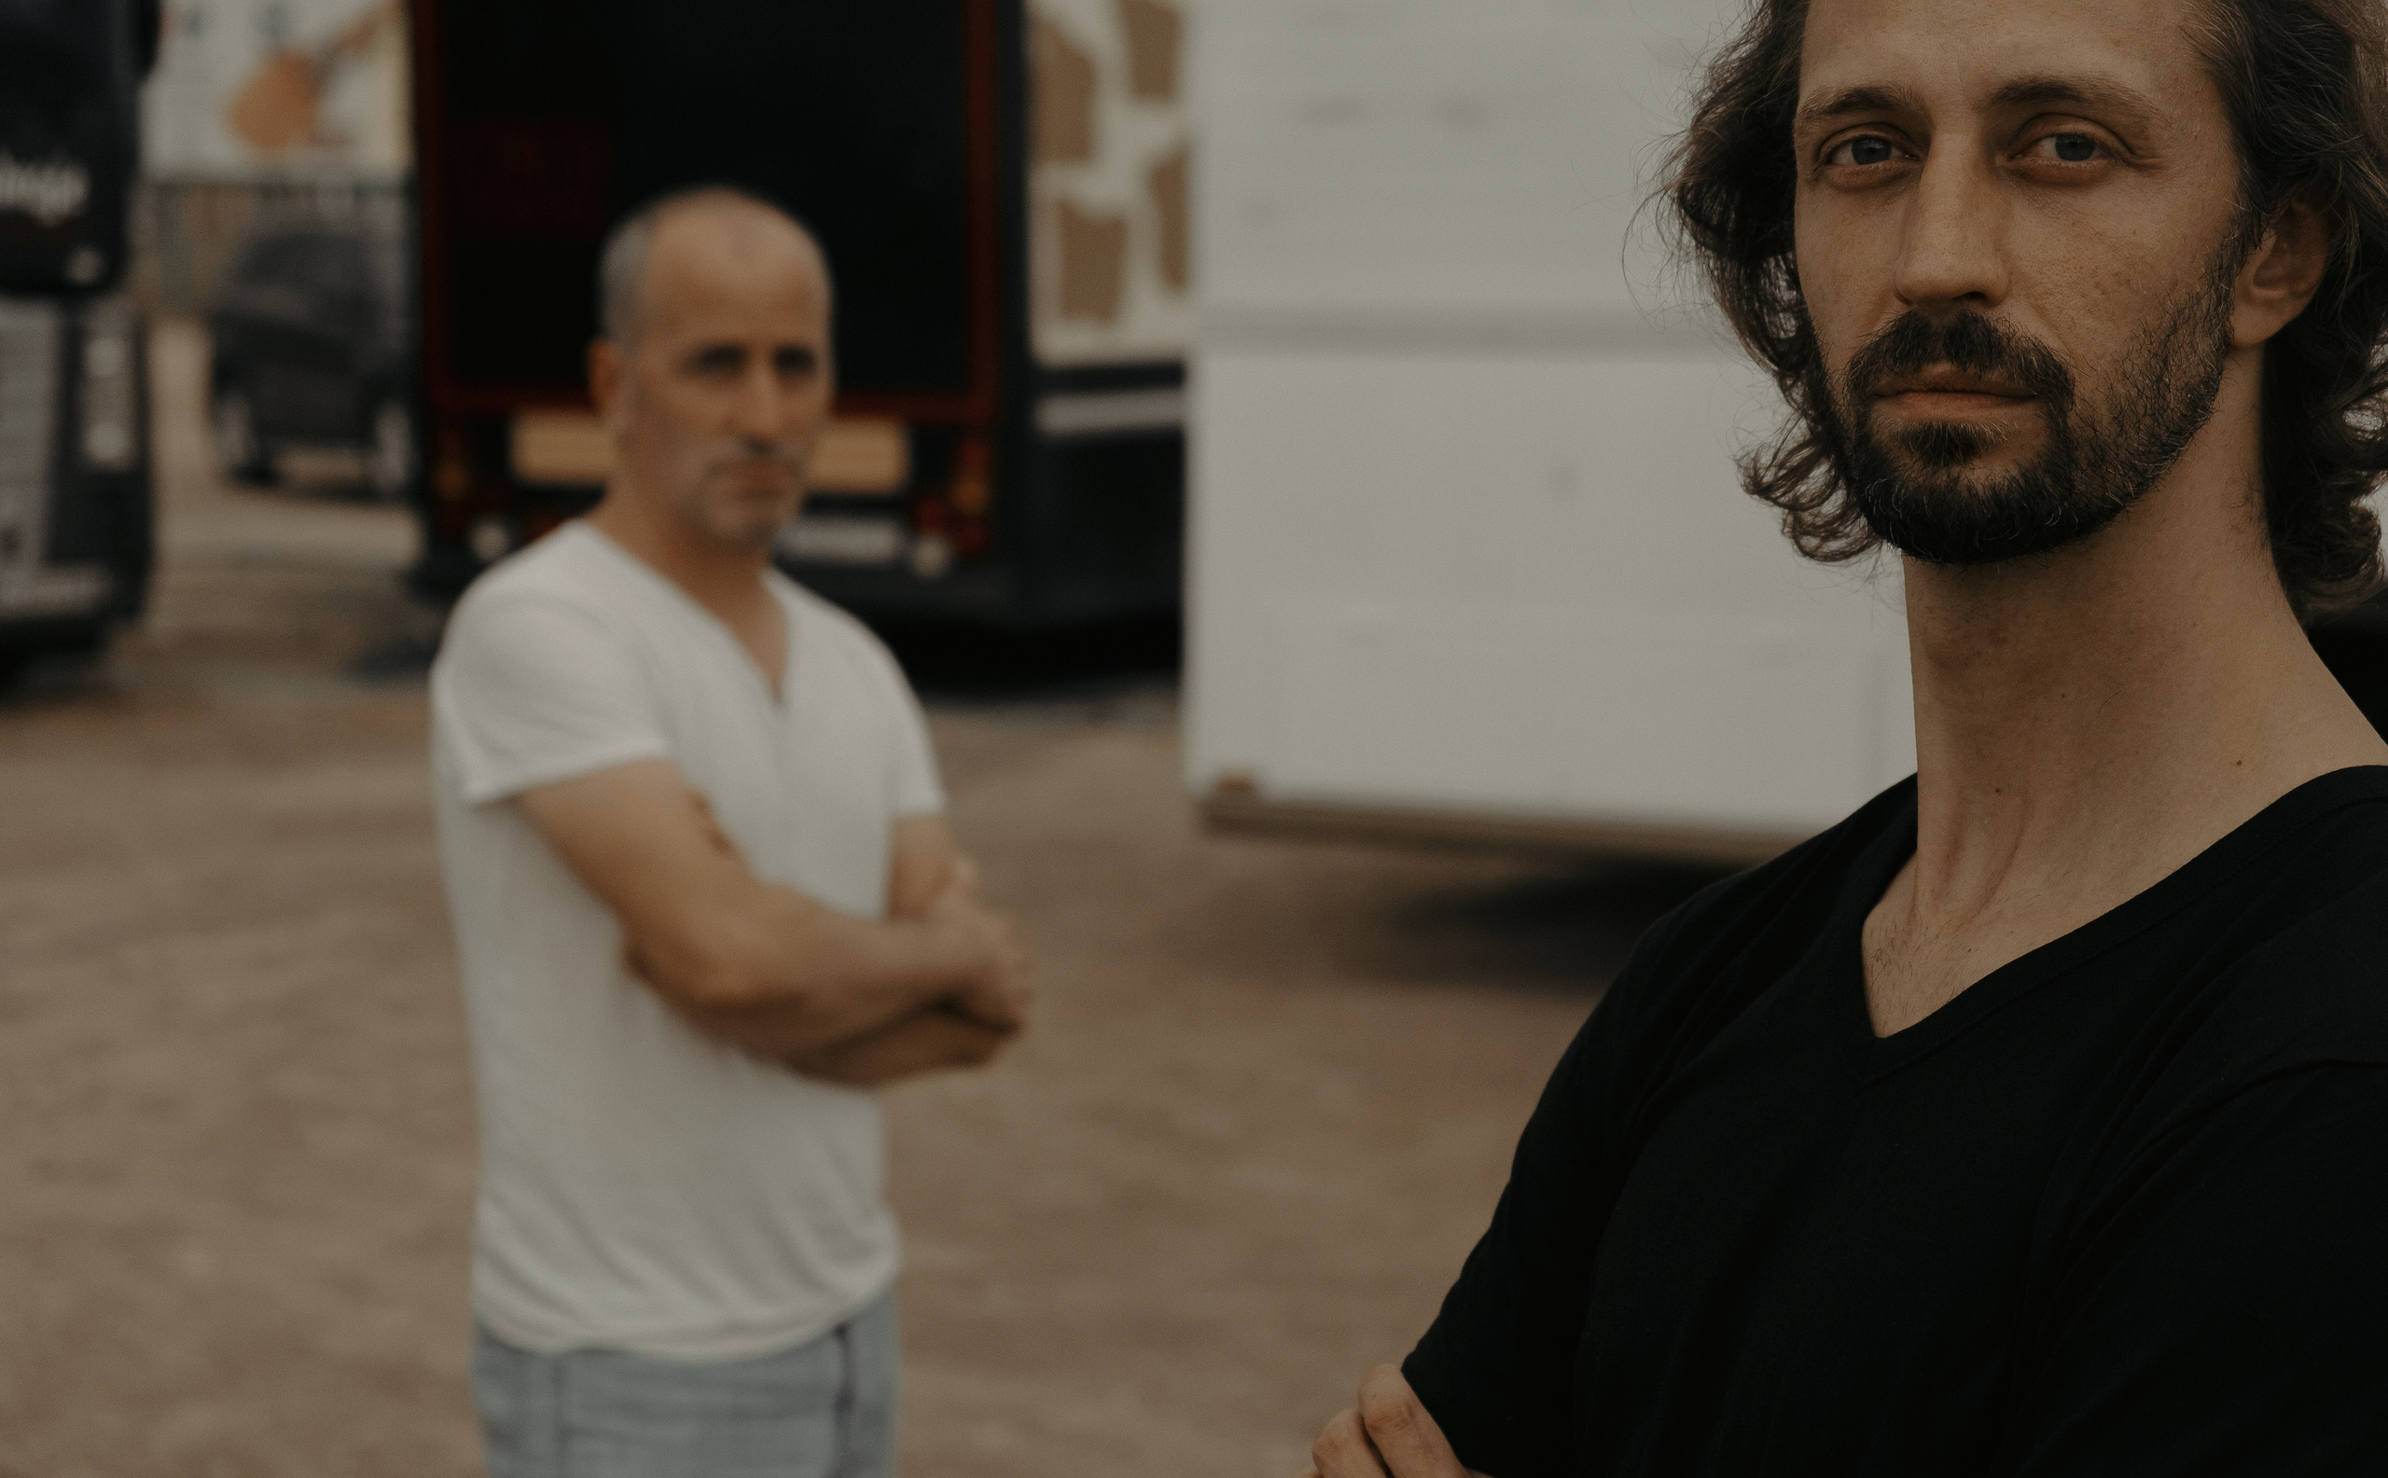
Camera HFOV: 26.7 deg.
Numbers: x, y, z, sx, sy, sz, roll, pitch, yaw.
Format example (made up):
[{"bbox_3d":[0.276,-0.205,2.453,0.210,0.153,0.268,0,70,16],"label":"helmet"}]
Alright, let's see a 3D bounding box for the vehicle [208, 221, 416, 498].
[{"bbox_3d":[-4.799,-2.429,32.110,1.820,1.570,4.350,-4,7,-32],"label":"vehicle"}]

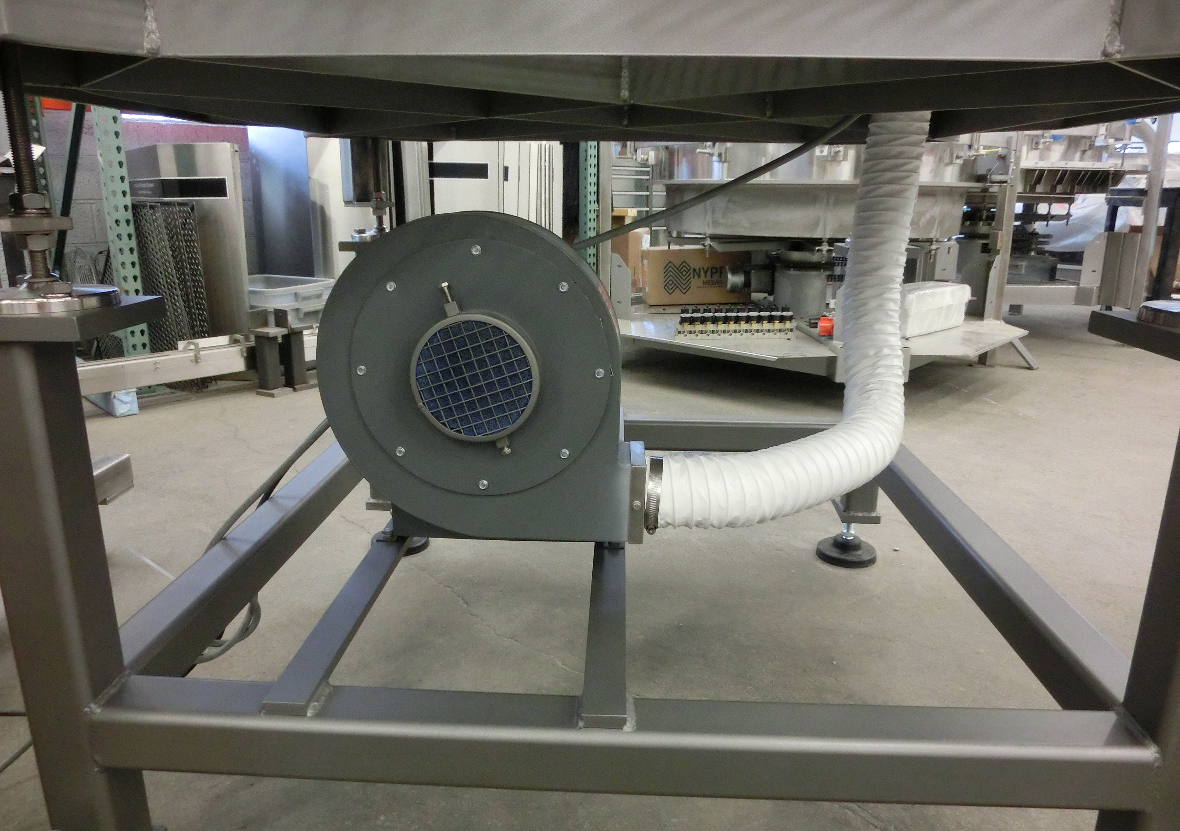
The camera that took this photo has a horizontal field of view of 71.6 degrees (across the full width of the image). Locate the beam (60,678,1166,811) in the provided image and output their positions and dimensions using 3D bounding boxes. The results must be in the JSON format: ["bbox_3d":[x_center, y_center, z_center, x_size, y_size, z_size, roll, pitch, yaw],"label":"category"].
[{"bbox_3d":[0.015,0.302,0.758,0.944,0.063,0.063,1,16,3],"label":"beam"}]

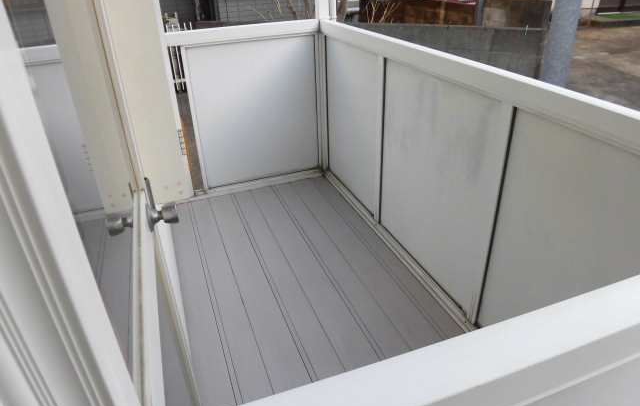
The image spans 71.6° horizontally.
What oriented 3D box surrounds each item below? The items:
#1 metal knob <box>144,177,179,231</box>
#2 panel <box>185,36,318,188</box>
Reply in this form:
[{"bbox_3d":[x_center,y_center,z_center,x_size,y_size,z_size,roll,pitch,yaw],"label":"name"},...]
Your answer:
[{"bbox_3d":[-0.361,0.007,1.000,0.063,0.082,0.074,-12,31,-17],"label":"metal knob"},{"bbox_3d":[-0.437,-0.625,3.132,0.888,0.998,0.035,-12,31,-17],"label":"panel"}]

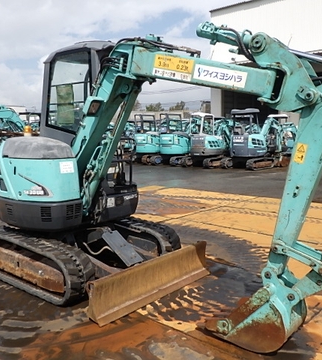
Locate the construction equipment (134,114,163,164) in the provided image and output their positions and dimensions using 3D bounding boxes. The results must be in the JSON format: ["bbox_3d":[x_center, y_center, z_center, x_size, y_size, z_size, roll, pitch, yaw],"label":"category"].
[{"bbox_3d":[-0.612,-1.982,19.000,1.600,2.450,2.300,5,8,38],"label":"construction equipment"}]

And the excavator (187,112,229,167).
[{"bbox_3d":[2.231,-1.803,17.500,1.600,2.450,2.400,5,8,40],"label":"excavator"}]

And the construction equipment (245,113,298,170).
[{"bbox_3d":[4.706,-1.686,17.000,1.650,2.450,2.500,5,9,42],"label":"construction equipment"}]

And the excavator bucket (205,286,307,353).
[{"bbox_3d":[0.750,0.947,2.984,0.640,0.460,0.540,5,8,37],"label":"excavator bucket"}]

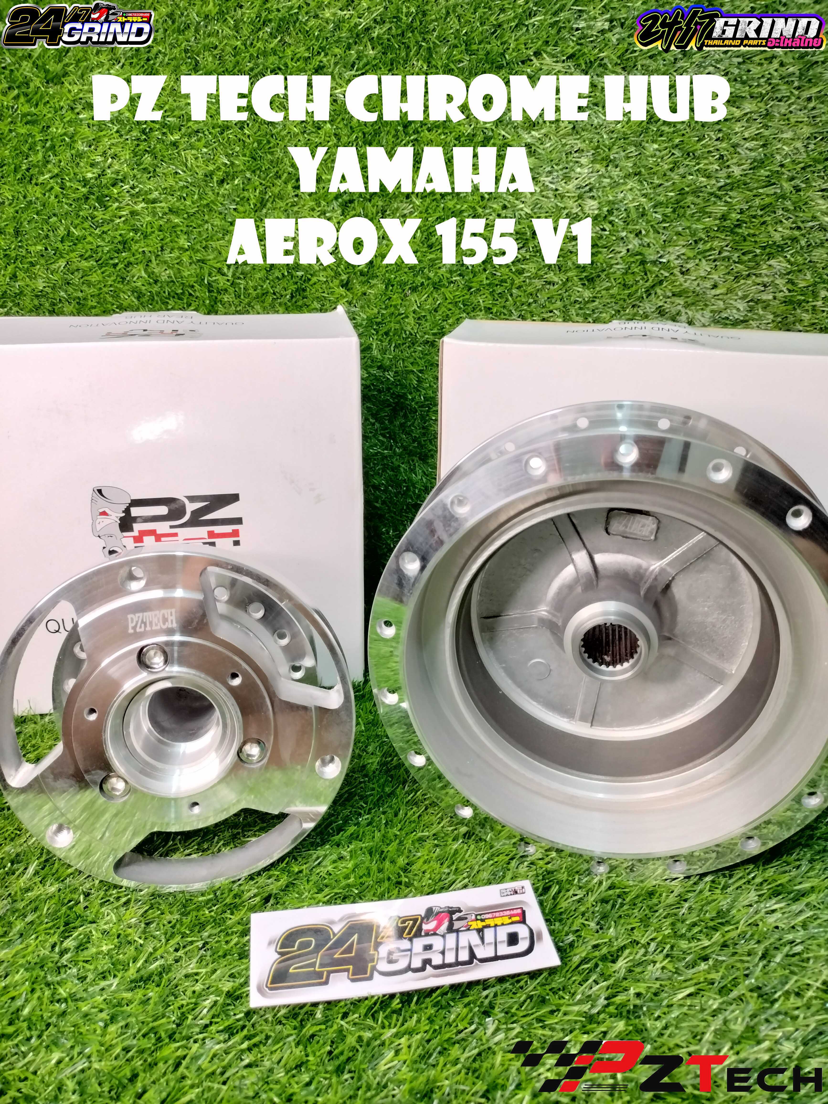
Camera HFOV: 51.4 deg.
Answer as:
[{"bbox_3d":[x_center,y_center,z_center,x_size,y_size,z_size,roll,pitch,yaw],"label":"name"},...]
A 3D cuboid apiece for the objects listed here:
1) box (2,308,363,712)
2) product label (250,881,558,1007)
[{"bbox_3d":[-0.141,-0.026,0.514,0.210,0.212,0.098,-4,23,-10],"label":"box"},{"bbox_3d":[-0.005,0.158,0.351,0.121,0.003,0.044,-3,25,-9],"label":"product label"}]

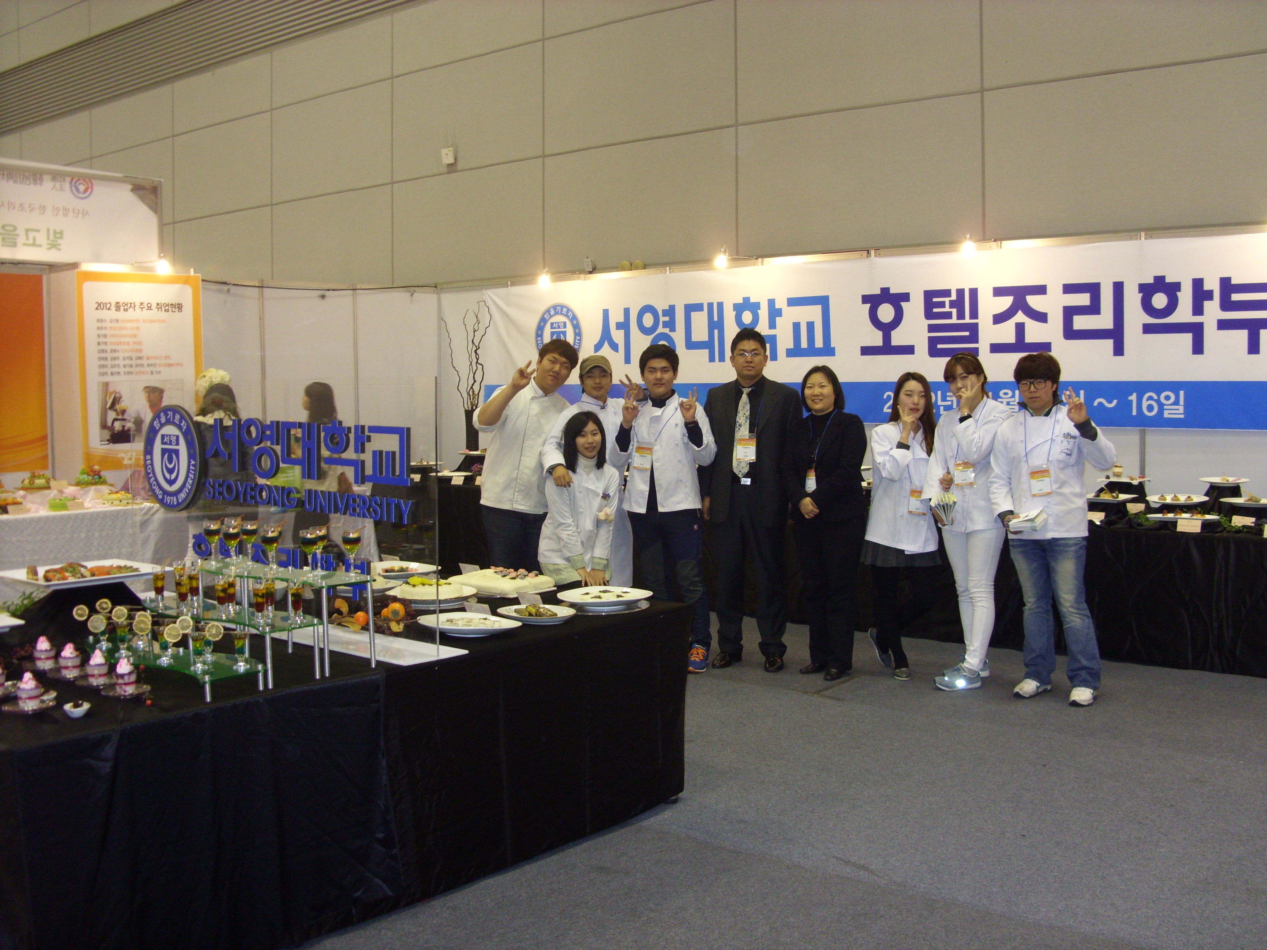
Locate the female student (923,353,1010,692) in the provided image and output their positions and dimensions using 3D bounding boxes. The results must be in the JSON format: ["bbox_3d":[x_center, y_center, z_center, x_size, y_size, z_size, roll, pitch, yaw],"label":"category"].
[{"bbox_3d":[1.707,0.227,7.150,0.480,1.680,0.420,2,5,35],"label":"female student"}]

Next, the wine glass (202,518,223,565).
[{"bbox_3d":[-1.270,0.203,4.190,0.057,0.138,0.057,3,5,39],"label":"wine glass"}]

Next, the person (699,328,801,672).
[{"bbox_3d":[0.640,0.123,7.522,0.530,1.800,0.330,0,4,7],"label":"person"}]

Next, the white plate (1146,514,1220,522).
[{"bbox_3d":[2.908,0.228,7.362,0.350,0.024,0.200,3,5,39],"label":"white plate"}]

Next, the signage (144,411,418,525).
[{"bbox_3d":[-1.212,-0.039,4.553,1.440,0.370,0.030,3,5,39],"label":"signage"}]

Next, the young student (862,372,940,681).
[{"bbox_3d":[1.365,0.264,7.091,0.400,1.560,0.360,0,4,5],"label":"young student"}]

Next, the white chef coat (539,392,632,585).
[{"bbox_3d":[-0.257,0.095,7.600,0.540,1.070,0.380,-1,4,-5],"label":"white chef coat"}]

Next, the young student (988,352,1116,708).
[{"bbox_3d":[1.990,0.241,6.633,0.580,1.650,0.420,0,4,14],"label":"young student"}]

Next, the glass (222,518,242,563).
[{"bbox_3d":[-1.224,0.219,4.240,0.058,0.137,0.058,0,4,0],"label":"glass"}]

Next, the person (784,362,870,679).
[{"bbox_3d":[1.038,0.238,7.420,0.480,1.630,0.340,2,4,27],"label":"person"}]

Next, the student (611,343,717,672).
[{"bbox_3d":[0.169,0.180,7.550,0.580,1.740,0.450,0,4,6],"label":"student"}]

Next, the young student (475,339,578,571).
[{"bbox_3d":[-0.562,0.178,7.350,0.570,1.780,0.450,0,4,0],"label":"young student"}]

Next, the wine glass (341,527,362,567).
[{"bbox_3d":[-0.810,0.221,4.000,0.058,0.137,0.058,0,4,0],"label":"wine glass"}]

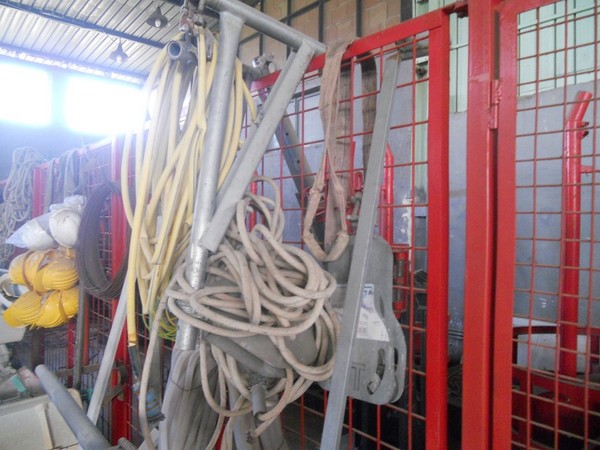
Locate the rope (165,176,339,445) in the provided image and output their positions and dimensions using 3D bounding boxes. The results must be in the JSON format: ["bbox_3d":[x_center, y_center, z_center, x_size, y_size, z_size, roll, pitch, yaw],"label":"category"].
[{"bbox_3d":[-0.124,0.209,1.200,0.300,0.650,0.370,0,1,-41],"label":"rope"}]

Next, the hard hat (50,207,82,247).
[{"bbox_3d":[-1.447,0.022,2.900,0.230,0.270,0.160,15,-13,-34],"label":"hard hat"}]

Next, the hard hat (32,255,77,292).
[{"bbox_3d":[-1.502,0.305,2.880,0.280,0.230,0.160,-7,-3,-27],"label":"hard hat"}]

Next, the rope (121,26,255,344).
[{"bbox_3d":[-0.344,-0.124,1.430,0.300,0.930,0.340,0,1,-41],"label":"rope"}]

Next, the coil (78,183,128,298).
[{"bbox_3d":[-1.089,0.091,2.580,0.120,0.620,0.600,0,1,-41],"label":"coil"}]

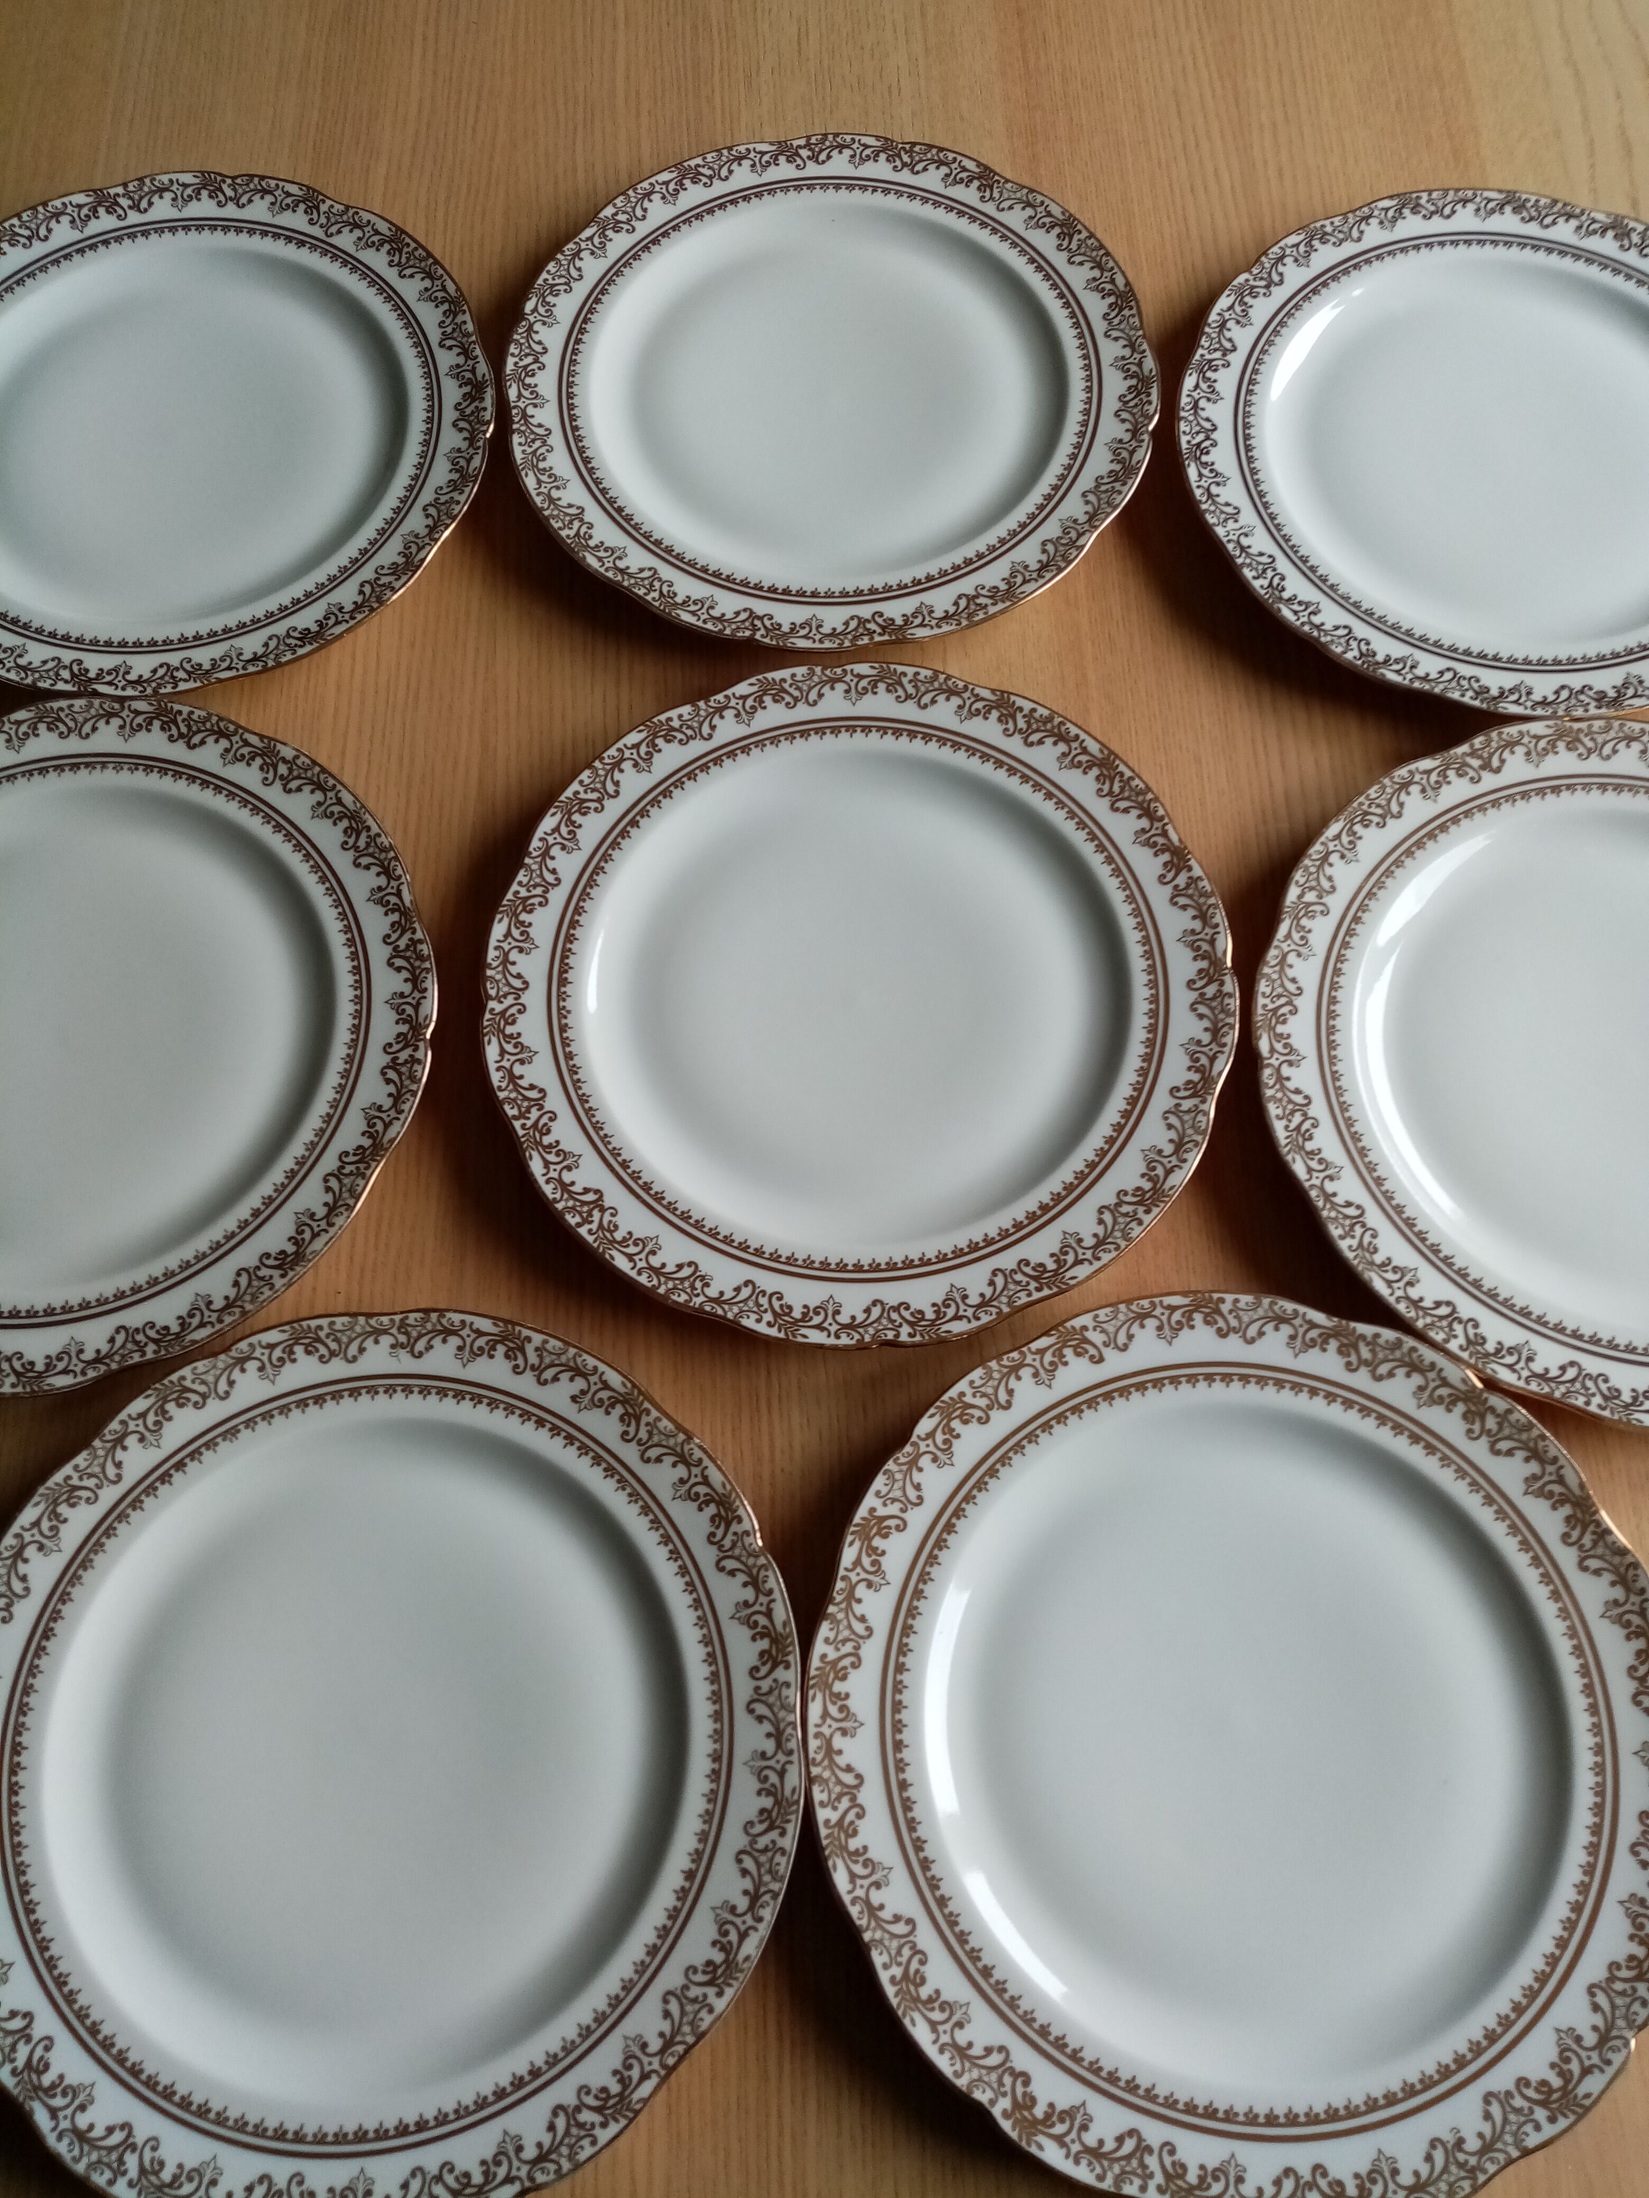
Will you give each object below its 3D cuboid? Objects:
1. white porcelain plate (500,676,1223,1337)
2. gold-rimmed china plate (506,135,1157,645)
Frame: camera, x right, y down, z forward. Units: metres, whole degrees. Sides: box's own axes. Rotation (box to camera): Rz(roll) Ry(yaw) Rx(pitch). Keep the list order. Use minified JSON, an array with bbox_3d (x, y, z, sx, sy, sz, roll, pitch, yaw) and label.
[{"bbox_3d":[0.012,-0.038,0.585,0.264,0.024,0.264,0,70,0],"label":"white porcelain plate"},{"bbox_3d":[0.003,-0.288,0.676,0.264,0.024,0.264,0,70,0],"label":"gold-rimmed china plate"}]

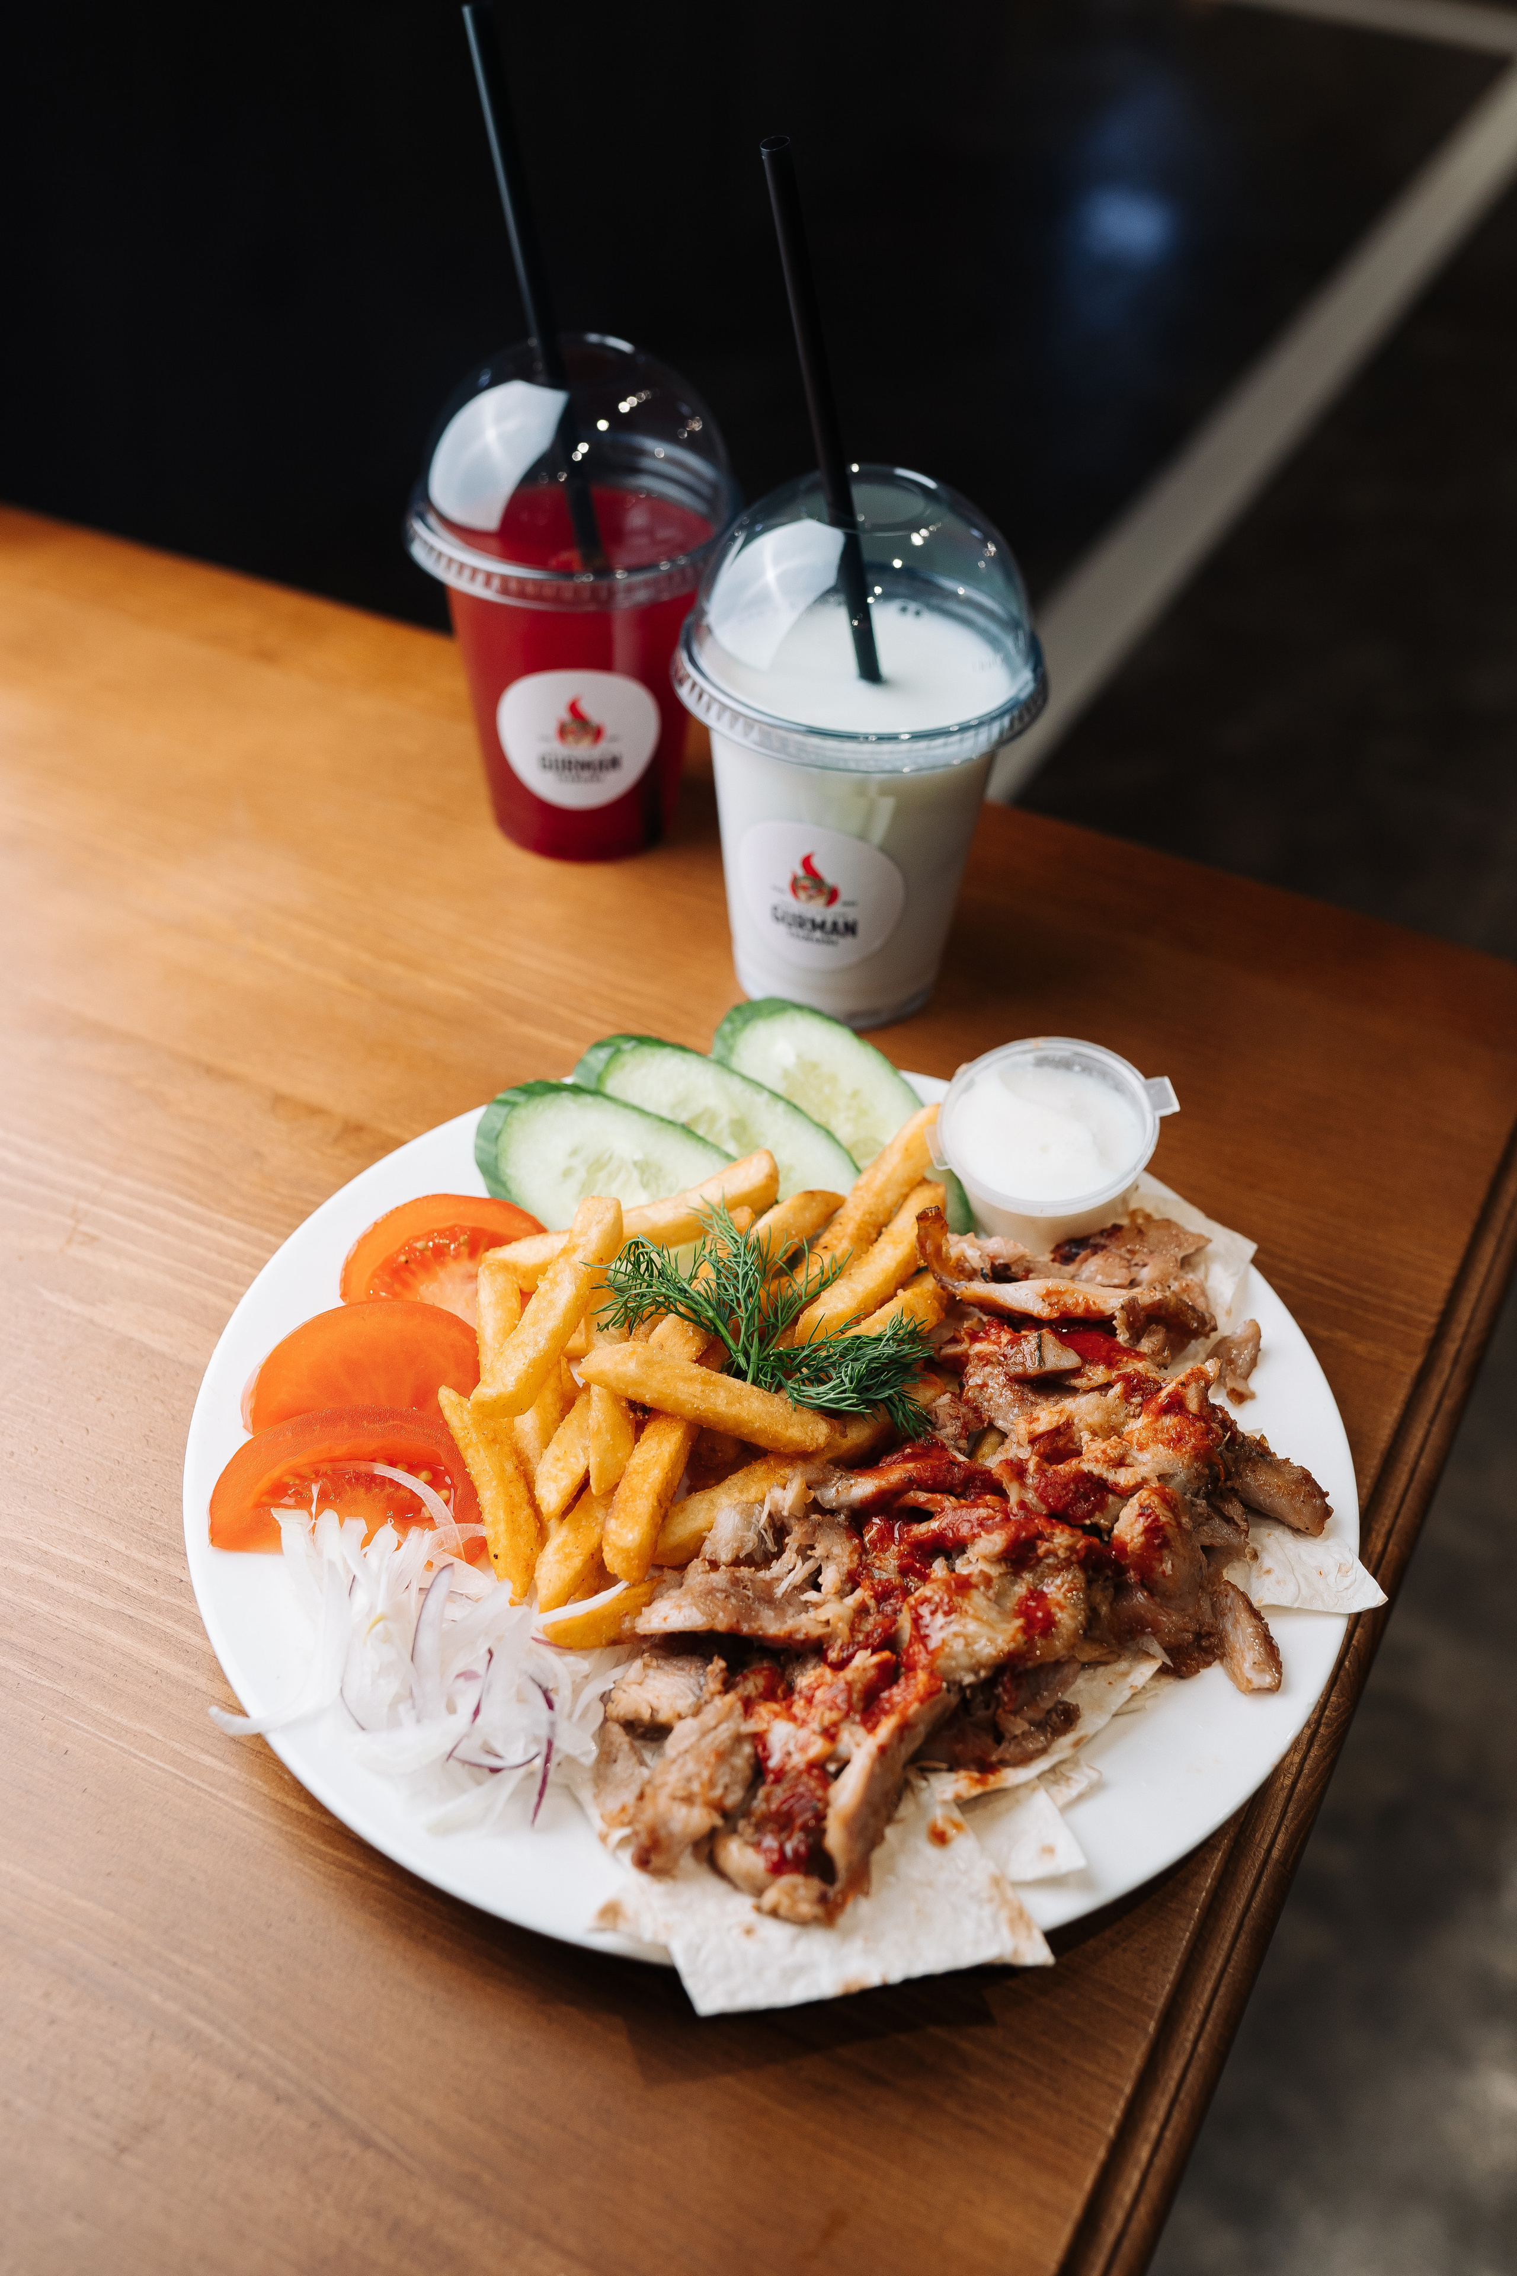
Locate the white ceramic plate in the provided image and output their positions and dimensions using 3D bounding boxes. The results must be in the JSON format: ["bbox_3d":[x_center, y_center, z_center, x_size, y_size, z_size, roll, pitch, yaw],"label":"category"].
[{"bbox_3d":[0.003,0.073,0.498,0.256,0.024,0.256,2,42,-1],"label":"white ceramic plate"}]

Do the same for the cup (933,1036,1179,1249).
[{"bbox_3d":[0.073,0.005,0.545,0.058,0.030,0.052,-8,52,3],"label":"cup"}]

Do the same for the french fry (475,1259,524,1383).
[{"bbox_3d":[-0.059,0.044,0.504,0.009,0.009,0.036,0,64,-3],"label":"french fry"}]

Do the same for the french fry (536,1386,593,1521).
[{"bbox_3d":[-0.042,0.067,0.481,0.010,0.010,0.033,11,64,9],"label":"french fry"}]

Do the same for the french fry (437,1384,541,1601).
[{"bbox_3d":[-0.059,0.076,0.476,0.011,0.011,0.052,-17,66,-21],"label":"french fry"}]

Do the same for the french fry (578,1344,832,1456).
[{"bbox_3d":[-0.012,0.057,0.477,0.057,0.011,0.011,16,43,5],"label":"french fry"}]

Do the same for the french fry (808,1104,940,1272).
[{"bbox_3d":[0.026,0.014,0.533,0.011,0.011,0.071,23,48,21],"label":"french fry"}]

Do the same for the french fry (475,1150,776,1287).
[{"bbox_3d":[-0.030,0.018,0.522,0.075,0.011,0.011,-17,46,-19],"label":"french fry"}]

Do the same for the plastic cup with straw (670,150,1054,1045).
[{"bbox_3d":[0.028,-0.138,0.578,0.100,0.232,0.100,2,42,-1],"label":"plastic cup with straw"}]

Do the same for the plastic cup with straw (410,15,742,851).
[{"bbox_3d":[-0.052,-0.193,0.633,0.100,0.236,0.100,-1,42,-4],"label":"plastic cup with straw"}]

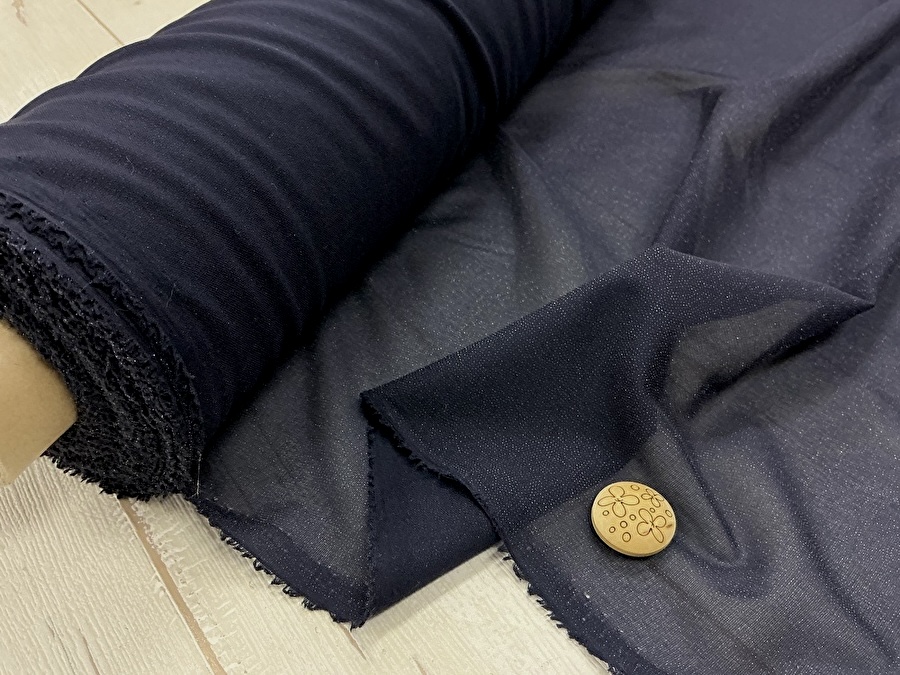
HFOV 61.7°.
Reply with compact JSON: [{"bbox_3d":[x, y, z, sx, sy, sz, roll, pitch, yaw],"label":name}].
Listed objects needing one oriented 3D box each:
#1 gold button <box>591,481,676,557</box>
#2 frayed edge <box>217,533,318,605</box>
[{"bbox_3d":[0.065,0.065,0.268,0.029,0.004,0.029,0,46,0],"label":"gold button"},{"bbox_3d":[-0.062,0.078,0.254,0.044,0.003,0.005,27,52,22],"label":"frayed edge"}]

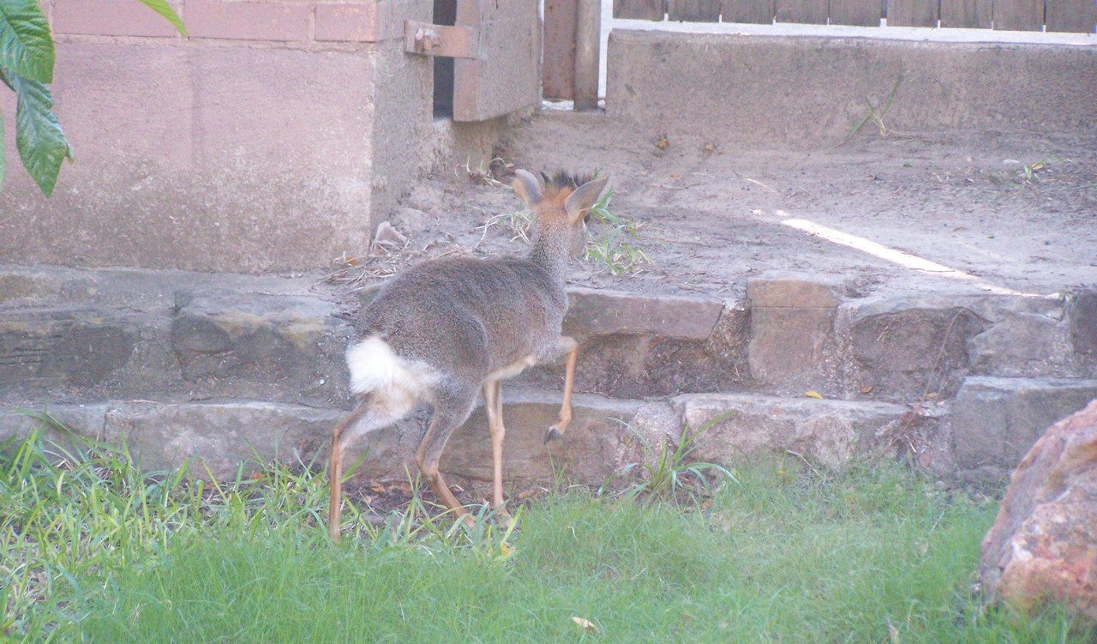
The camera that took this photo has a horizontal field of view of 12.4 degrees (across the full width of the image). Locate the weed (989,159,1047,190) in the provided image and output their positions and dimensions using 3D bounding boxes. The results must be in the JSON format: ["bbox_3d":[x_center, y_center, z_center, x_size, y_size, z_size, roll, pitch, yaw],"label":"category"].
[{"bbox_3d":[0.836,-0.262,8.950,0.100,0.045,0.090,2,6,0],"label":"weed"}]

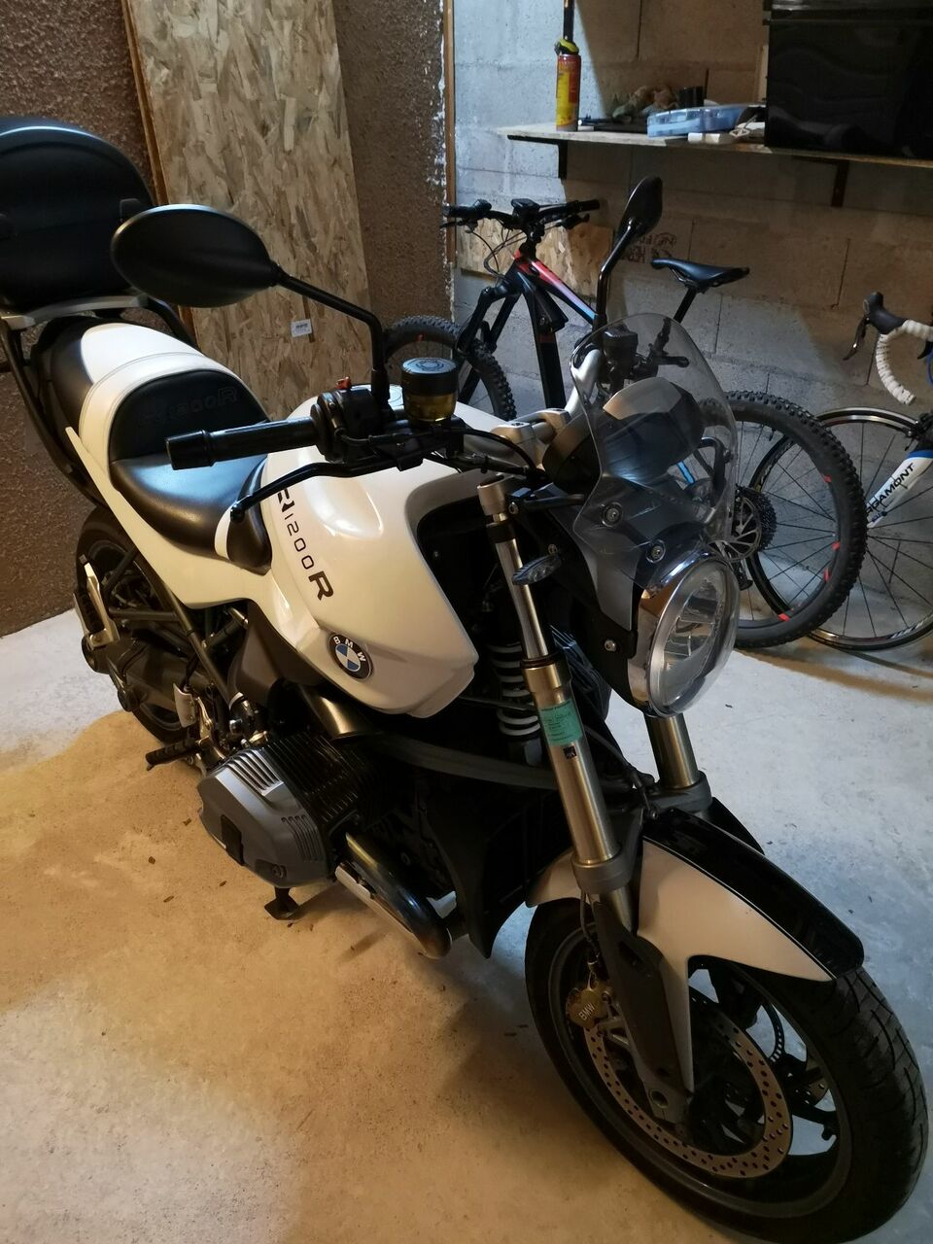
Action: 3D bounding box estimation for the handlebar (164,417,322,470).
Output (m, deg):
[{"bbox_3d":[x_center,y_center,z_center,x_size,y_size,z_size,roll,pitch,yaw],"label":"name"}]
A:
[{"bbox_3d":[-0.231,-0.186,1.017,0.167,0.037,0.037,-14,33,-29],"label":"handlebar"}]

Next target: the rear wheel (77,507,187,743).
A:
[{"bbox_3d":[-0.702,0.007,2.269,0.180,0.630,0.630,-25,38,-37],"label":"rear wheel"}]

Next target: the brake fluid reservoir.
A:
[{"bbox_3d":[-0.041,-0.253,1.060,0.060,0.060,0.060,-1,30,0],"label":"brake fluid reservoir"}]

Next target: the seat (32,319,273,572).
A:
[{"bbox_3d":[-0.554,-0.382,1.856,0.300,0.260,0.840,-25,38,-37],"label":"seat"}]

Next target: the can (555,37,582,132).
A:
[{"bbox_3d":[0.297,-1.561,2.809,0.066,0.243,0.066,-1,30,0],"label":"can"}]

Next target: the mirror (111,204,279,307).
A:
[{"bbox_3d":[-0.246,-0.329,0.885,0.154,0.096,0.050,-6,40,-29],"label":"mirror"}]

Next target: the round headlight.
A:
[{"bbox_3d":[0.243,0.005,1.162,0.120,0.200,0.190,23,34,35],"label":"round headlight"}]

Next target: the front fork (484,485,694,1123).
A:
[{"bbox_3d":[0.155,0.254,1.220,0.105,0.890,0.080,-4,16,45],"label":"front fork"}]

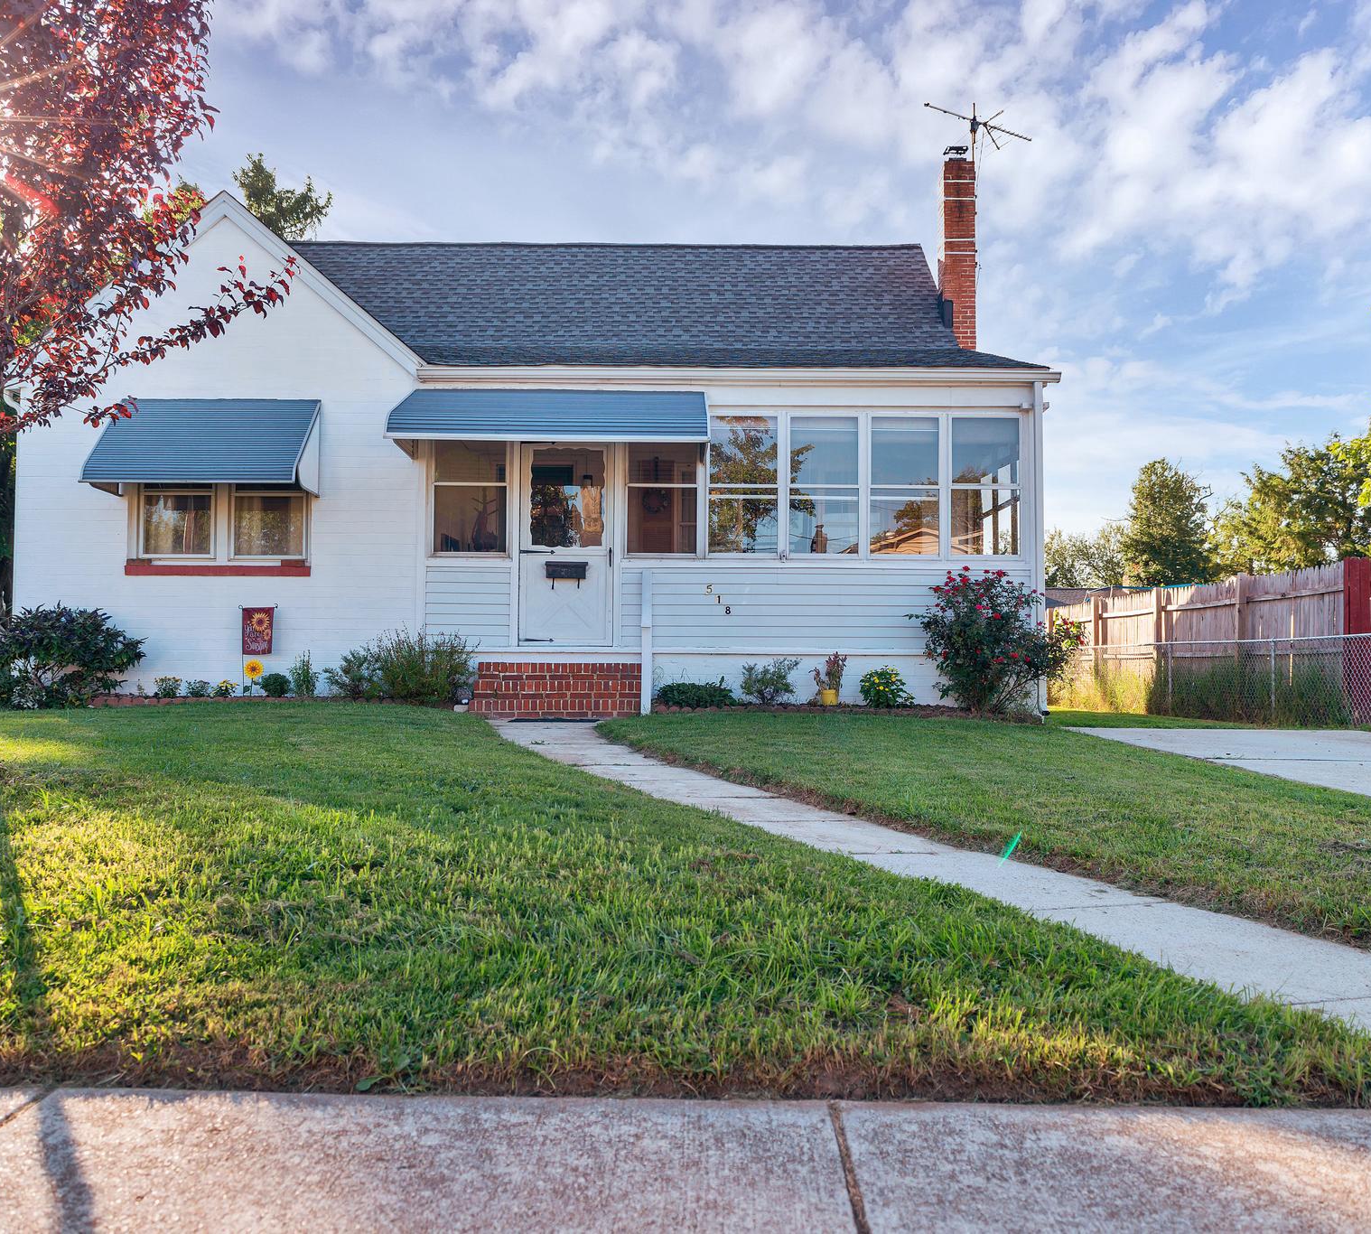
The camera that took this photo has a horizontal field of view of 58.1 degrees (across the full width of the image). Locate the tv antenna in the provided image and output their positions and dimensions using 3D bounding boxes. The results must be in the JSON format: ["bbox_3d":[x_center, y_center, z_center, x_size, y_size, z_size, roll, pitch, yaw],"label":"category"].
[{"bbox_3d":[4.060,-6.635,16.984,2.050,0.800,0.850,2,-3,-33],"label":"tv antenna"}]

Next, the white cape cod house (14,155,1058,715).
[{"bbox_3d":[-1.265,-2.533,16.547,10.300,7.350,10.700,0,-3,0],"label":"white cape cod house"}]

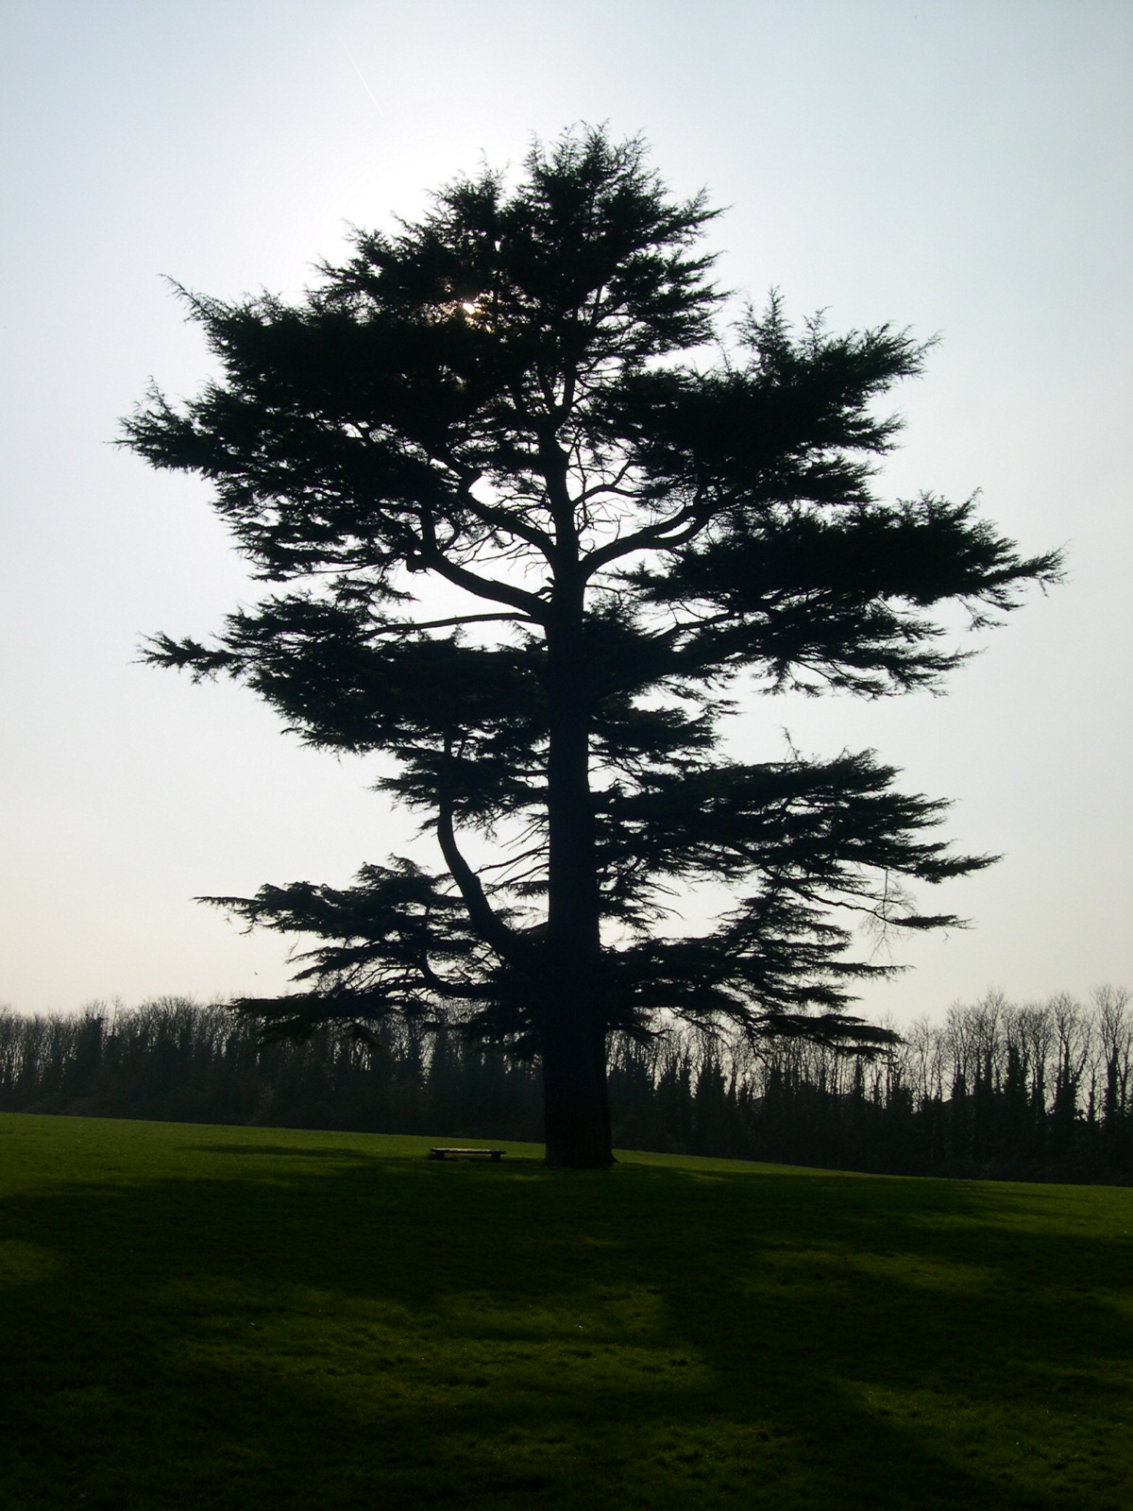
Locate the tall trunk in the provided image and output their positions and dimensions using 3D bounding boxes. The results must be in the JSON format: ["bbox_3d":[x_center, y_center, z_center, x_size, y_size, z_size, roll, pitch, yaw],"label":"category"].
[{"bbox_3d":[0.226,2.931,44.030,1.750,15.348,1.750,-1,-11,0],"label":"tall trunk"}]

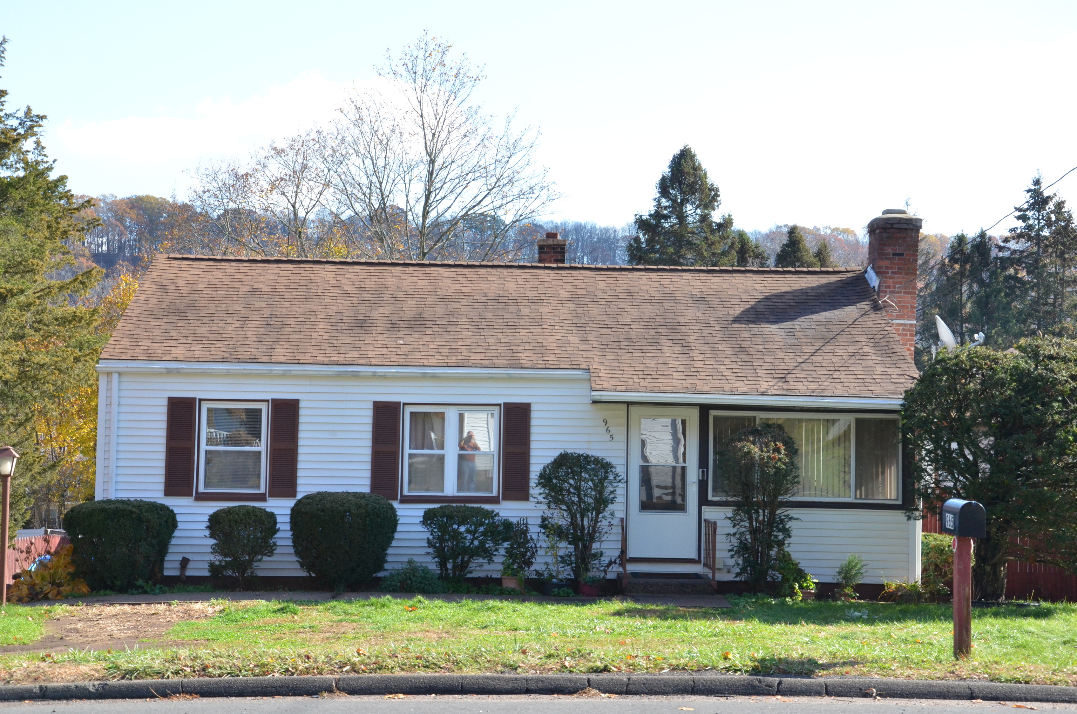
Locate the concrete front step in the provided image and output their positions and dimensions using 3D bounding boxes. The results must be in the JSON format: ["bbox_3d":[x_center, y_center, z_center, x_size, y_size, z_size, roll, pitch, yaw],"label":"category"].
[{"bbox_3d":[1.657,2.947,24.503,1.173,0.195,1.080,1,-3,-2],"label":"concrete front step"}]

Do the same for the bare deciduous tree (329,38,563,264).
[{"bbox_3d":[-2.835,-2.060,55.080,6.615,14.986,6.400,1,-3,-2],"label":"bare deciduous tree"}]

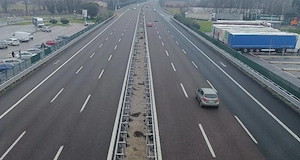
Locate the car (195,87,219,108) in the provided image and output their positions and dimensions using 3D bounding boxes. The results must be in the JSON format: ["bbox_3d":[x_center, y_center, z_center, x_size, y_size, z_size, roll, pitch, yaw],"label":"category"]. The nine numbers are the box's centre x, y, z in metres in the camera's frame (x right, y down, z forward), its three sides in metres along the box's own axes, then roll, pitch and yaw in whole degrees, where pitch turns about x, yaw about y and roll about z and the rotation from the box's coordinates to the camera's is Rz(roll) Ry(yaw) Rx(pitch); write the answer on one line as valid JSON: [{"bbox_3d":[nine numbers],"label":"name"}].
[{"bbox_3d":[6.066,1.525,29.912,1.770,1.510,4.050,-1,16,-1],"label":"car"}]

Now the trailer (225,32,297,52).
[{"bbox_3d":[24.341,-7.965,60.458,13.600,4.000,2.550,0,16,1],"label":"trailer"}]

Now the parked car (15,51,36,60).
[{"bbox_3d":[-23.750,-4.820,53.200,4.200,1.500,1.780,-6,17,-19],"label":"parked car"}]

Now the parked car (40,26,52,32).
[{"bbox_3d":[-36.200,-17.650,96.800,4.300,1.520,1.800,13,21,39],"label":"parked car"}]

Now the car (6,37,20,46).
[{"bbox_3d":[-34.100,-9.550,69.200,4.200,1.520,1.800,13,21,39],"label":"car"}]

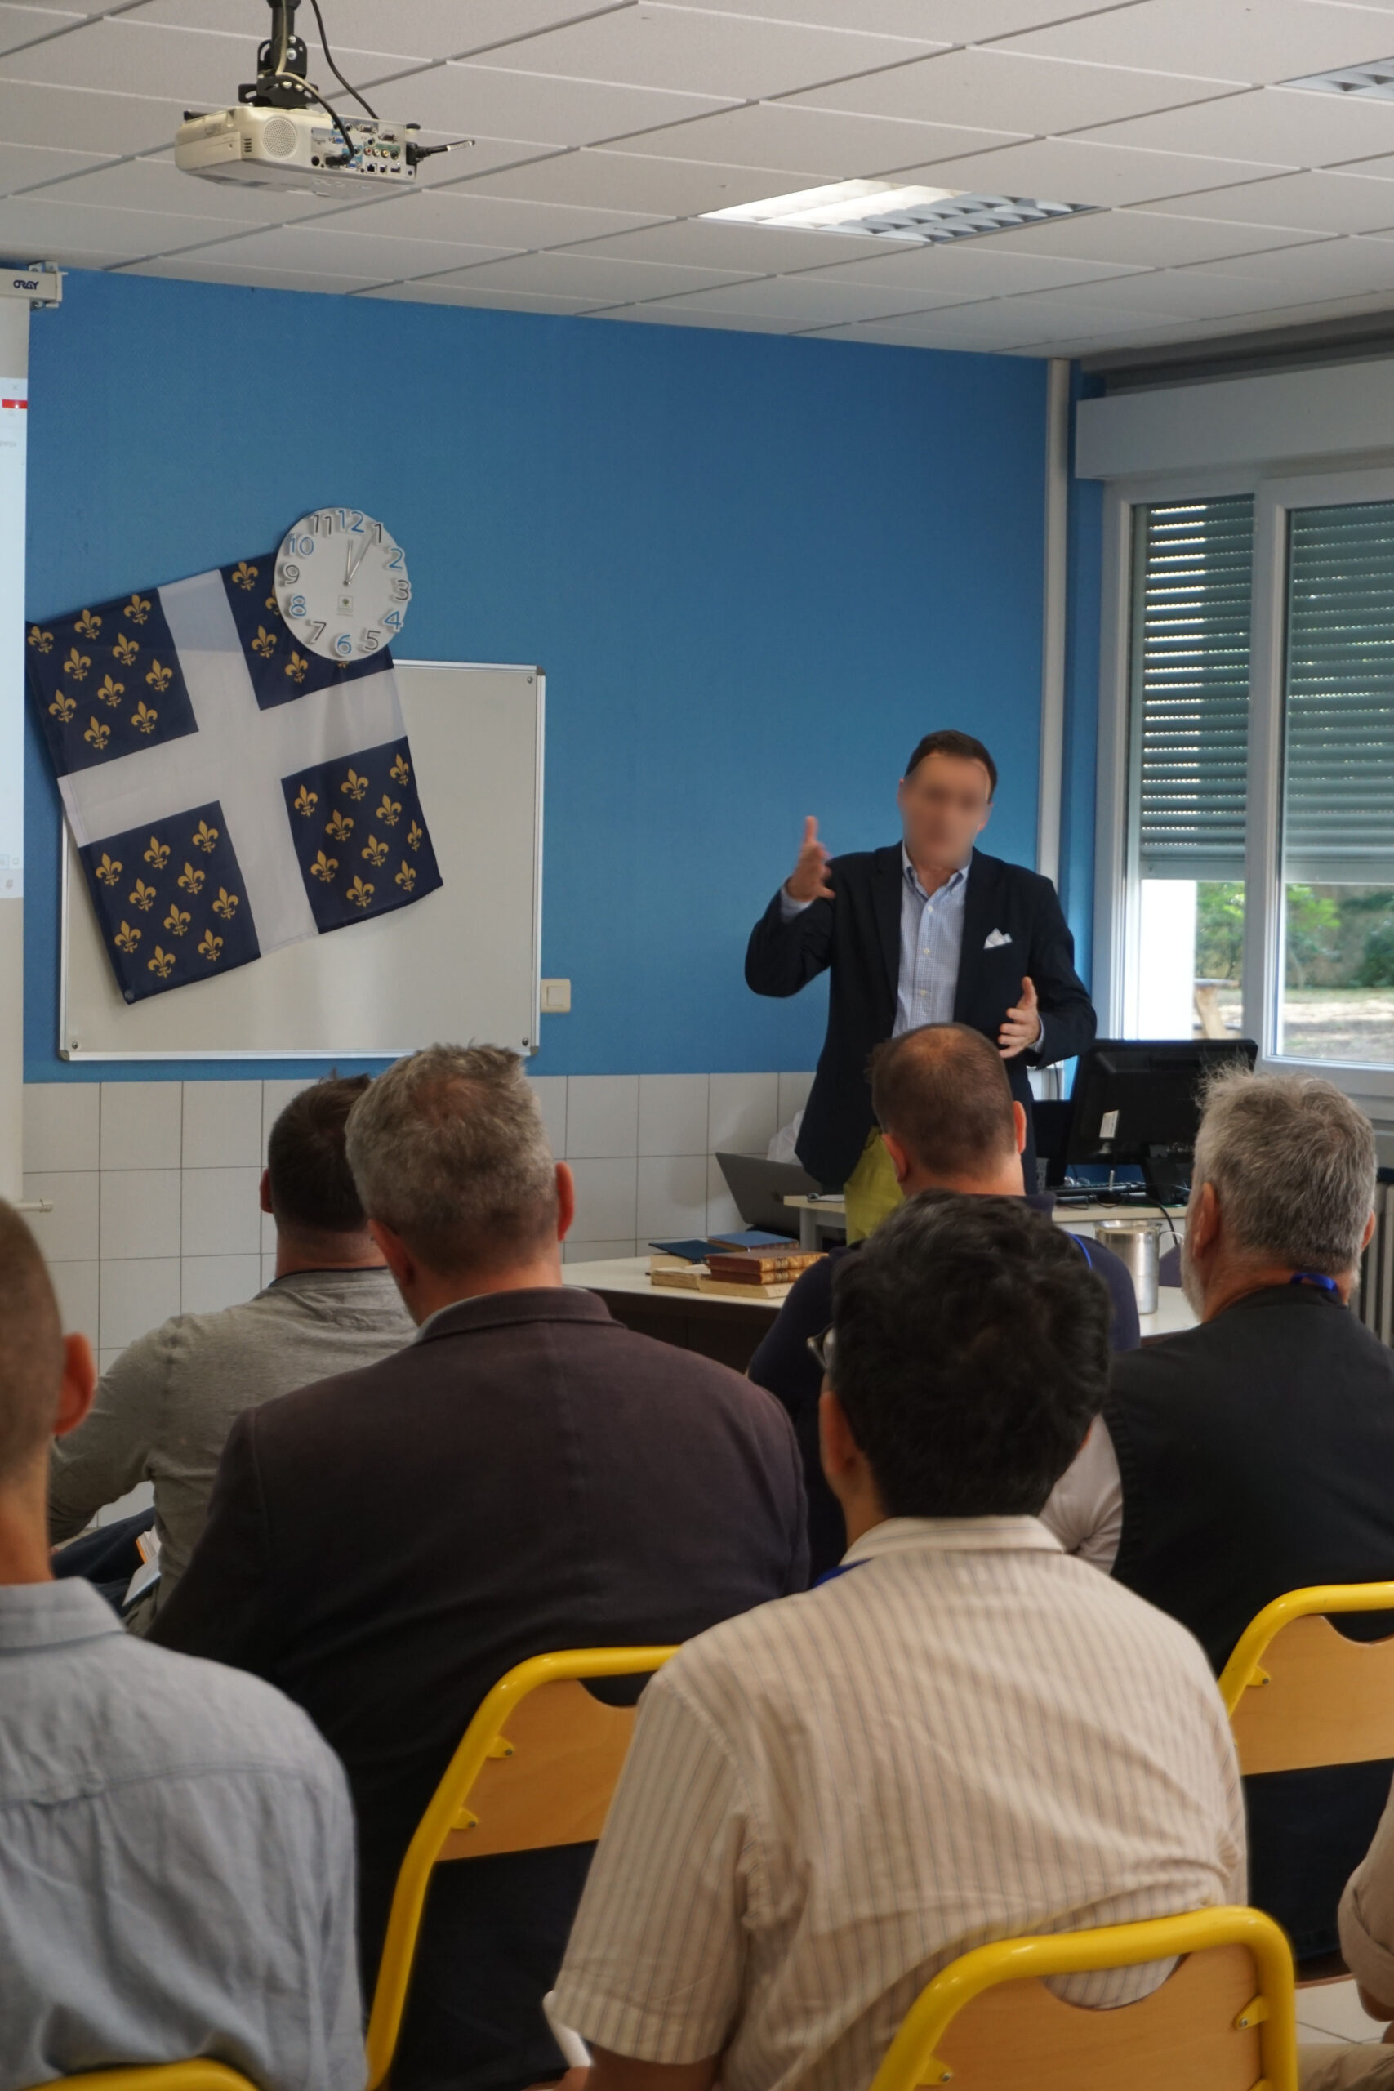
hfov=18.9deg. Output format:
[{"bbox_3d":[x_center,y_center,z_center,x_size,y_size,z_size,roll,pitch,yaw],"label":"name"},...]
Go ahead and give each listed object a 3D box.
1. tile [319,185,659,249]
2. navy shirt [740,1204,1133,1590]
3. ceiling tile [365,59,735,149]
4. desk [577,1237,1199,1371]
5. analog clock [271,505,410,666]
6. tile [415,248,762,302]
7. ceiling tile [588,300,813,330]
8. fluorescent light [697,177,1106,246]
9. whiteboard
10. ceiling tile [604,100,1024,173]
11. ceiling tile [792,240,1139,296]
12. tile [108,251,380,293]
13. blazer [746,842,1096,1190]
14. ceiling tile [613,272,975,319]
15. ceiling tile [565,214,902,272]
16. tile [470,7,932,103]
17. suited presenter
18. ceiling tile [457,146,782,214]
[{"bbox_3d":[-0.441,-1.667,8.420,0.595,0.020,0.595,-1,3,-32],"label":"tile"},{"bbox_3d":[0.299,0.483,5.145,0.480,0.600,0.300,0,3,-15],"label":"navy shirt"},{"bbox_3d":[-0.311,-1.605,7.111,0.597,0.020,0.597,-1,3,-32],"label":"ceiling tile"},{"bbox_3d":[0.361,0.825,7.705,1.420,0.750,0.800,3,4,39],"label":"desk"},{"bbox_3d":[-0.810,-1.051,9.560,0.350,0.350,0.045,-1,3,-32],"label":"analog clock"},{"bbox_3d":[-0.236,-1.710,9.271,0.597,0.020,0.597,-1,3,-32],"label":"tile"},{"bbox_3d":[0.042,-1.740,9.960,0.597,0.020,0.280,-1,3,-32],"label":"ceiling tile"},{"bbox_3d":[0.388,-1.664,8.214,0.595,0.065,0.595,-1,3,-32],"label":"fluorescent light"},{"bbox_3d":[-0.887,-0.428,9.575,1.210,0.910,0.025,-1,3,-32],"label":"whiteboard"},{"bbox_3d":[0.193,-1.606,7.394,0.595,0.020,0.595,-1,3,-32],"label":"ceiling tile"},{"bbox_3d":[0.586,-1.682,9.047,0.595,0.020,0.595,-1,3,-32],"label":"ceiling tile"},{"bbox_3d":[-0.985,-1.718,9.293,0.595,0.020,0.270,-1,3,-32],"label":"tile"},{"bbox_3d":[0.465,-0.063,8.700,0.710,0.730,0.420,1,3,7],"label":"blazer"},{"bbox_3d":[0.274,-1.718,9.586,0.597,0.020,0.597,-1,3,-32],"label":"ceiling tile"},{"bbox_3d":[0.070,-1.674,8.733,0.595,0.020,0.595,-1,3,-32],"label":"ceiling tile"},{"bbox_3d":[0.004,-1.575,6.601,0.597,0.020,0.597,-1,3,-32],"label":"tile"},{"bbox_3d":[0.458,0.261,8.503,0.670,1.800,0.460,1,3,10],"label":"suited presenter"},{"bbox_3d":[-0.116,-1.643,7.936,0.597,0.020,0.597,-1,3,-32],"label":"ceiling tile"}]

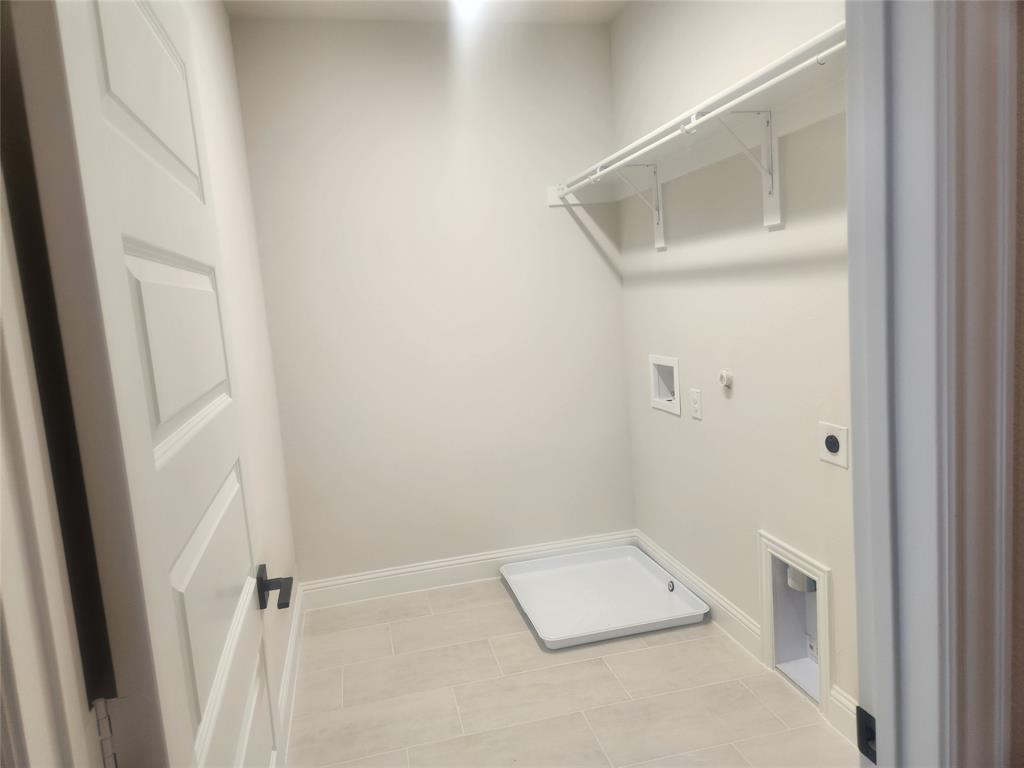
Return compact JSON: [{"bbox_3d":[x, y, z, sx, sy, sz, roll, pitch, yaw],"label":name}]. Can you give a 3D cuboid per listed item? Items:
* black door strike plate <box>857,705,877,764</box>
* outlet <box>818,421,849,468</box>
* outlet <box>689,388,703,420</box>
[{"bbox_3d":[0.426,0.418,0.810,0.006,0.058,0.036,-6,7,-12],"label":"black door strike plate"},{"bbox_3d":[0.967,0.183,2.057,0.012,0.117,0.121,-6,8,-12],"label":"outlet"},{"bbox_3d":[0.777,0.088,2.884,0.010,0.119,0.074,-6,8,-12],"label":"outlet"}]

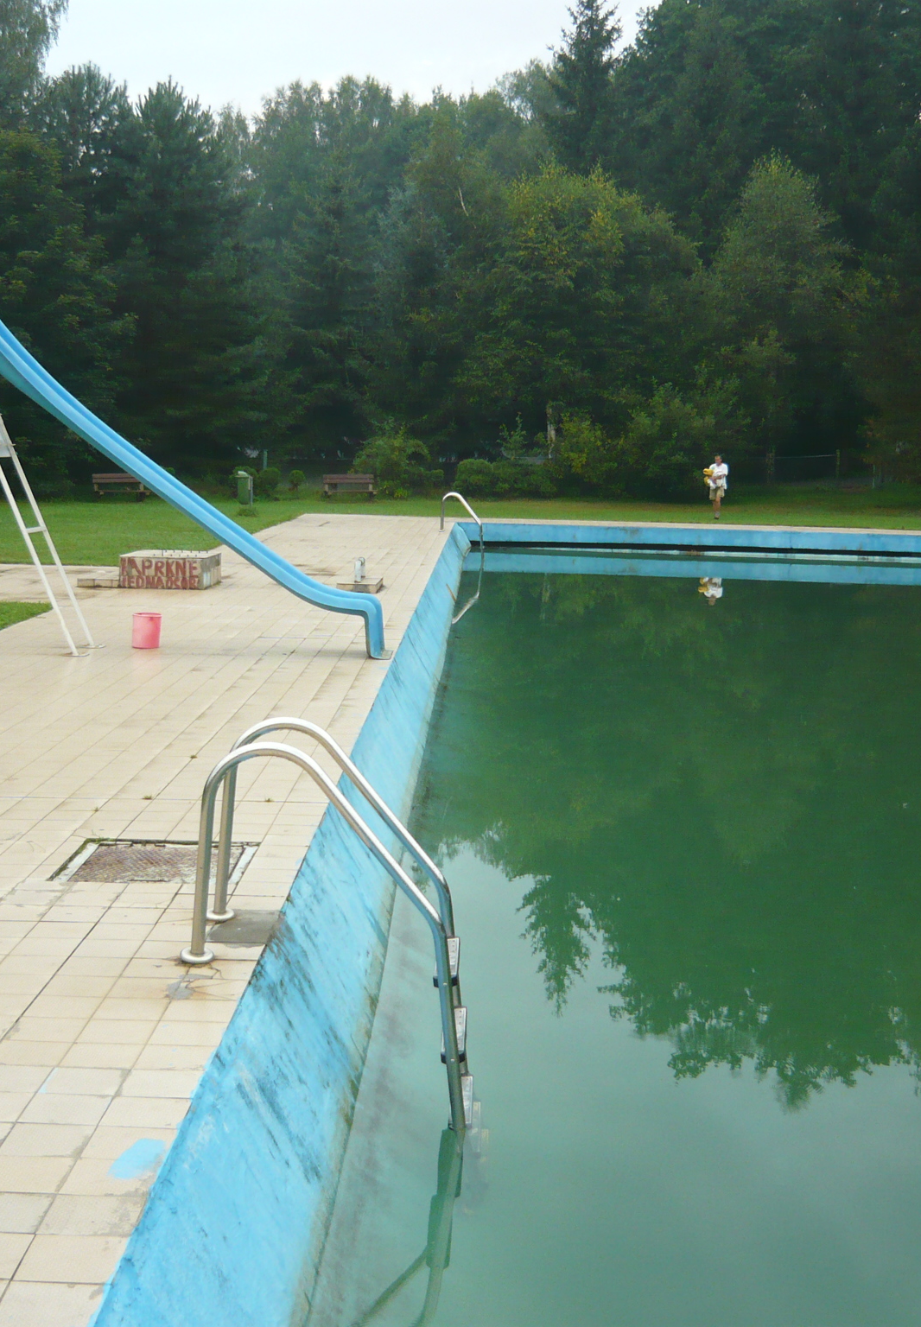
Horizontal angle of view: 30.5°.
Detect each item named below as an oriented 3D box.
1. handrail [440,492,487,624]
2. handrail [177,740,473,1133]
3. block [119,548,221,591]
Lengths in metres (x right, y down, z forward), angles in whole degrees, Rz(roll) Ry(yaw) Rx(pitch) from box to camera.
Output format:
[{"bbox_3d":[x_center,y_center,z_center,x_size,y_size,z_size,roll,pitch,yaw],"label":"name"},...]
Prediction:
[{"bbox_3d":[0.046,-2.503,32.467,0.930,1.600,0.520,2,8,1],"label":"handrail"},{"bbox_3d":[-0.459,1.000,6.264,1.100,1.500,0.540,2,8,1],"label":"handrail"},{"bbox_3d":[-3.407,-1.101,19.827,0.960,0.345,1.060,2,8,1],"label":"block"}]

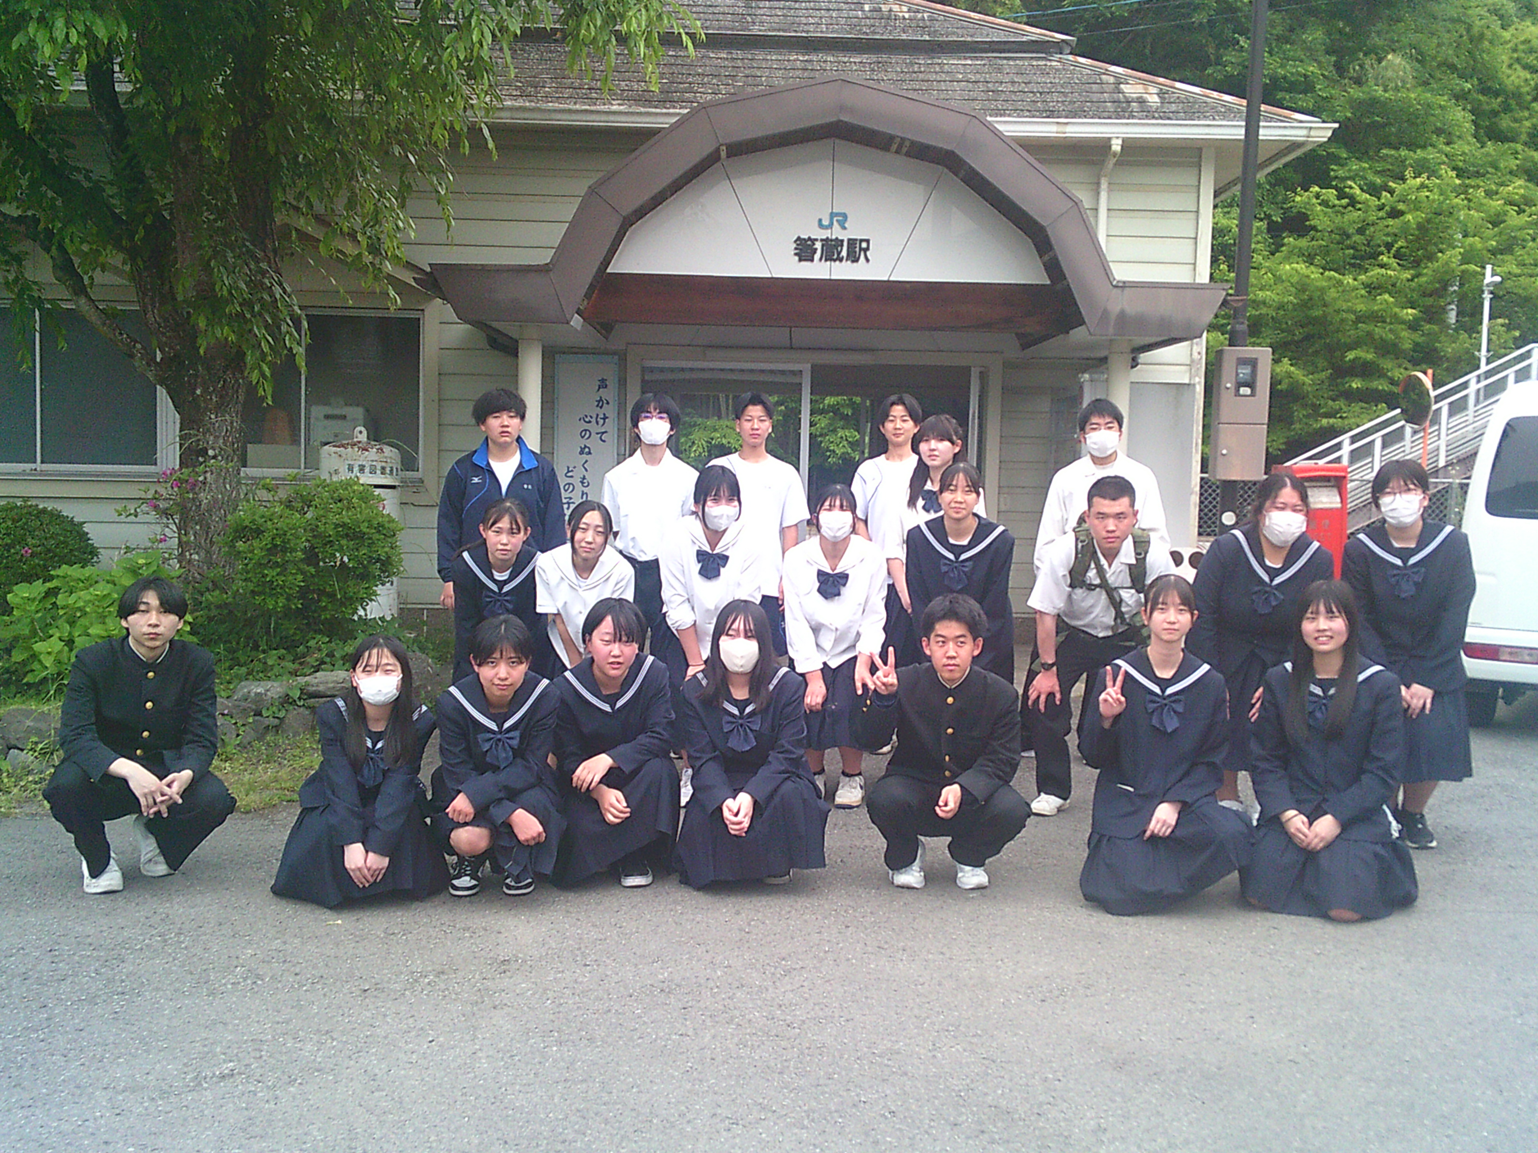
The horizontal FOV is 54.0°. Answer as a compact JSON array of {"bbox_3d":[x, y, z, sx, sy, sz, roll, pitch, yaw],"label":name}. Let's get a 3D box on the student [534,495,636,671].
[{"bbox_3d":[-0.741,0.299,6.150,0.410,1.220,0.620,0,4,-6],"label":"student"}]

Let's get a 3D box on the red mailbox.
[{"bbox_3d":[3.982,-0.138,11.221,0.420,1.380,0.420,1,4,0],"label":"red mailbox"}]

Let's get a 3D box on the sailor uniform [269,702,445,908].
[{"bbox_3d":[-1.281,0.672,4.730,0.540,0.574,0.580,1,4,-7],"label":"sailor uniform"}]

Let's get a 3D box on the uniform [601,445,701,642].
[{"bbox_3d":[-0.558,0.088,7.050,0.470,1.367,0.290,1,4,-3],"label":"uniform"}]

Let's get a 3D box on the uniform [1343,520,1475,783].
[{"bbox_3d":[2.304,0.255,5.440,0.460,0.911,0.380,2,4,16],"label":"uniform"}]

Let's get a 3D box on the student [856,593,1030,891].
[{"bbox_3d":[0.590,0.529,5.100,0.550,0.940,0.640,1,4,6],"label":"student"}]

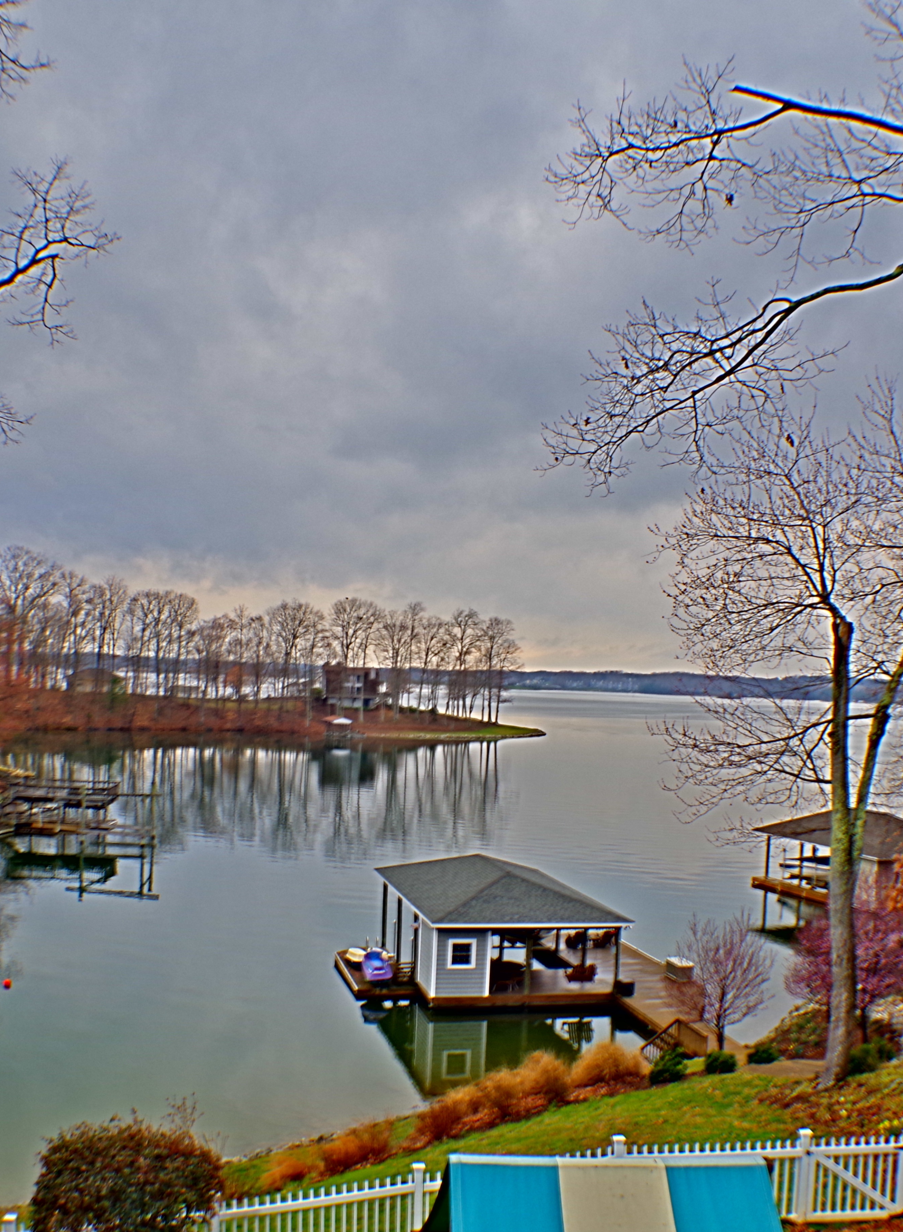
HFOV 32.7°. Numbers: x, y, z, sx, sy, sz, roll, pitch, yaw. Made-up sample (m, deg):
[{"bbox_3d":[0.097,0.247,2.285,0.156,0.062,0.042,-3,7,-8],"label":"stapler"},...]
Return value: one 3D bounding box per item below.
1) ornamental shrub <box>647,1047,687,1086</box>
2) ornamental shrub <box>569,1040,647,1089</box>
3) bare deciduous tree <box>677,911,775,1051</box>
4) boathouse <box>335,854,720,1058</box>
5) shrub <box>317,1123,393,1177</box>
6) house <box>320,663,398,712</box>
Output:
[{"bbox_3d":[5.513,11.453,39.200,1.050,0.970,1.000,2,-2,0],"label":"ornamental shrub"},{"bbox_3d":[3.947,11.281,38.800,1.950,1.200,1.750,2,-2,0],"label":"ornamental shrub"},{"bbox_3d":[7.823,10.393,43.800,2.700,4.000,2.600,2,-2,0],"label":"bare deciduous tree"},{"bbox_3d":[2.495,11.514,56.637,12.200,4.200,20.000,3,-2,-11],"label":"boathouse"},{"bbox_3d":[-1.928,10.639,30.700,1.500,1.000,1.400,2,-2,0],"label":"shrub"},{"bbox_3d":[-18.575,14.339,312.000,14.500,9.600,11.000,2,-2,-8],"label":"house"}]

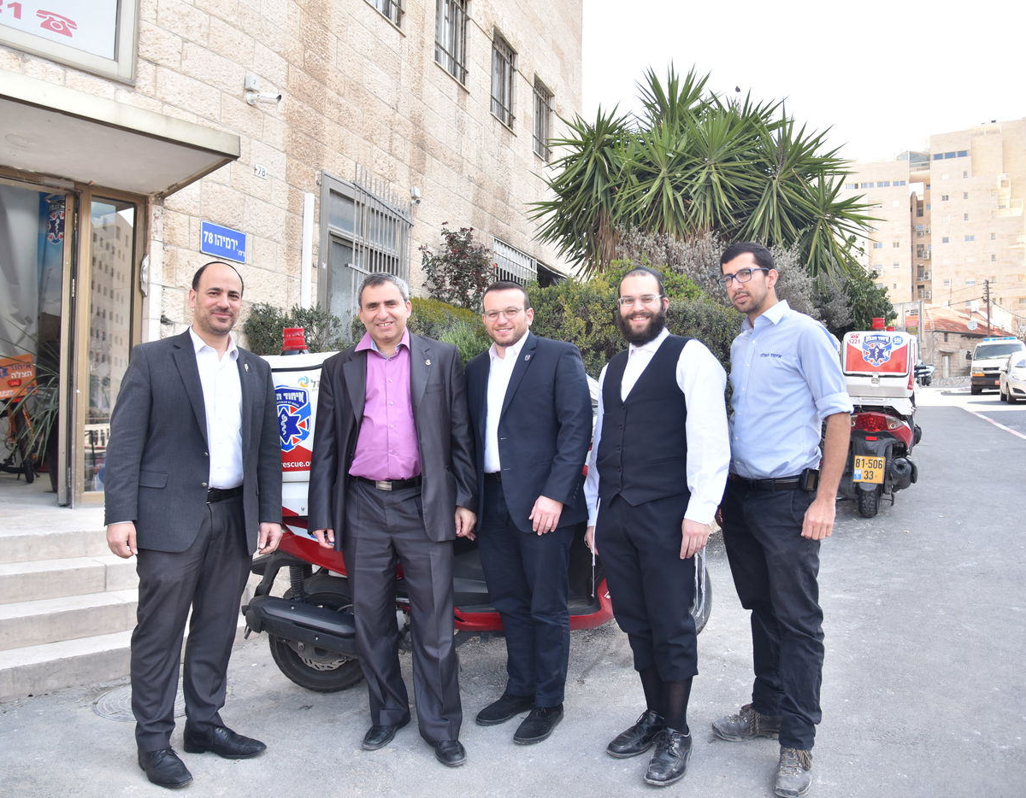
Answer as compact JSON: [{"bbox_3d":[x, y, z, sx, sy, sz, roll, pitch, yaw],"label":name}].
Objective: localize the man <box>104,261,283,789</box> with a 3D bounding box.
[{"bbox_3d":[-1.140,0.390,2.849,0.570,1.780,0.400,3,-3,-40],"label":"man"}]

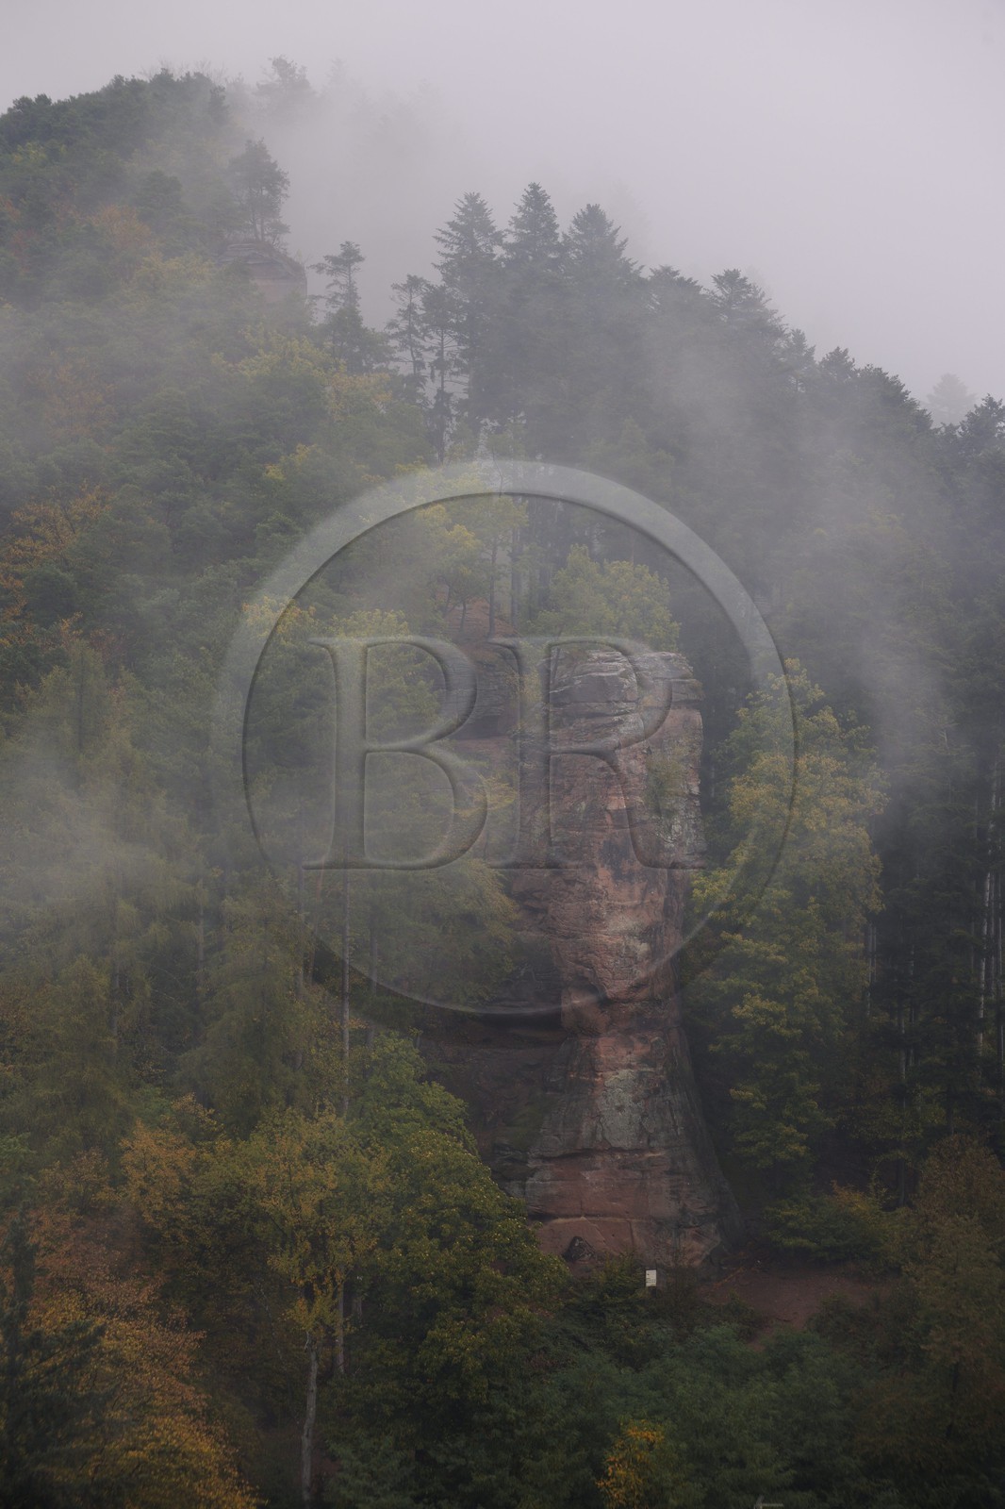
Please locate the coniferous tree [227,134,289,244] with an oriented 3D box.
[{"bbox_3d":[-16.337,-37.696,490.000,4.173,7.090,4.100,0,-3,0],"label":"coniferous tree"}]

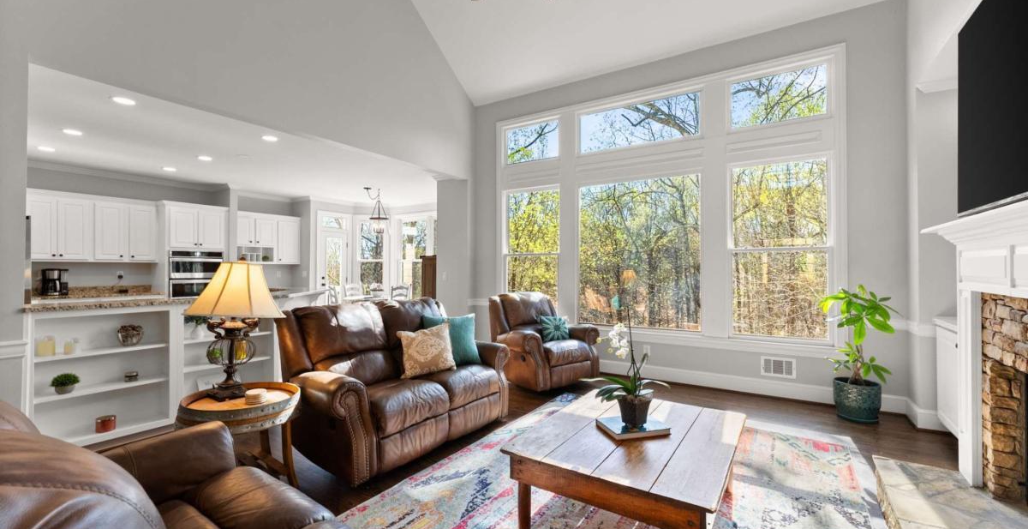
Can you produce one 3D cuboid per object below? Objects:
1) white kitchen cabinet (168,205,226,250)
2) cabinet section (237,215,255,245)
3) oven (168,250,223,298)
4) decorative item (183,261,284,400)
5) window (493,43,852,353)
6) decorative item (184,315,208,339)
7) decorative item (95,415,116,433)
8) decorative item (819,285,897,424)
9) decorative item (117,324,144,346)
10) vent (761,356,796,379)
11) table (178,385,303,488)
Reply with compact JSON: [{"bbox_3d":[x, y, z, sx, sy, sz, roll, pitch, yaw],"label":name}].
[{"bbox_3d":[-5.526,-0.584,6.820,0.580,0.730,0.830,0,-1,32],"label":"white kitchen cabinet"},{"bbox_3d":[-5.104,-0.638,7.484,0.330,0.599,0.350,0,0,33],"label":"cabinet section"},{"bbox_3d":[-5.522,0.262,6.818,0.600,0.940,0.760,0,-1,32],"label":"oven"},{"bbox_3d":[-1.641,0.355,2.338,0.490,0.800,0.490,-1,-1,31],"label":"decorative item"},{"bbox_3d":[1.417,-0.607,4.679,3.860,2.860,0.120,-1,-1,31],"label":"window"},{"bbox_3d":[-2.808,0.547,3.529,0.140,0.220,0.150,0,-1,32],"label":"decorative item"},{"bbox_3d":[-3.091,1.207,3.027,0.110,0.093,0.110,-1,-1,31],"label":"decorative item"},{"bbox_3d":[2.937,0.740,3.400,0.510,1.130,0.470,-1,-1,31],"label":"decorative item"},{"bbox_3d":[-3.070,0.572,3.203,0.155,0.170,0.155,0,-1,32],"label":"decorative item"},{"bbox_3d":[2.607,1.016,3.944,0.290,0.190,0.025,-1,-1,31],"label":"vent"},{"bbox_3d":[-1.501,1.020,2.218,0.570,0.600,0.570,0,-1,32],"label":"table"}]

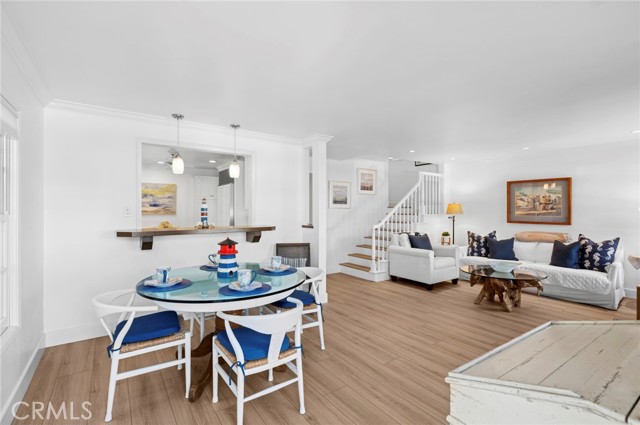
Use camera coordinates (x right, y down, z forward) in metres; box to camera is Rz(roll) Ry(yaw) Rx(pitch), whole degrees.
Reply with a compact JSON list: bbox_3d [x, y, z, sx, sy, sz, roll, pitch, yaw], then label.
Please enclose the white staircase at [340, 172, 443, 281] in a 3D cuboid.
[{"bbox_3d":[1.706,0.203,6.446,2.400,2.200,1.070,0,1,-36],"label":"white staircase"}]

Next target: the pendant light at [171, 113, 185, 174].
[{"bbox_3d":[-1.624,-0.768,3.270,0.140,0.670,0.140,0,1,-36],"label":"pendant light"}]

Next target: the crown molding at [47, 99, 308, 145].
[{"bbox_3d":[-1.496,-1.067,3.641,2.950,0.100,0.075,0,1,-36],"label":"crown molding"}]

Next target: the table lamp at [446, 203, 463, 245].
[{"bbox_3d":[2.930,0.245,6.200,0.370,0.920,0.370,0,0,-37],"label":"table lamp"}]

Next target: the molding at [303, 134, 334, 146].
[{"bbox_3d":[-0.062,-1.073,4.358,0.290,0.100,0.600,0,1,-36],"label":"molding"}]

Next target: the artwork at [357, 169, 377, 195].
[{"bbox_3d":[1.113,-0.709,6.634,0.620,0.585,0.030,0,1,-36],"label":"artwork"}]

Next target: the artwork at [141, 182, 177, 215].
[{"bbox_3d":[-3.688,-0.293,6.448,0.800,0.715,0.035,0,1,-36],"label":"artwork"}]

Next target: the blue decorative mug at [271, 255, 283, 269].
[{"bbox_3d":[-0.433,0.501,2.780,0.092,0.100,0.125,0,1,-36],"label":"blue decorative mug"}]

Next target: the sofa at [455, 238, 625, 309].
[{"bbox_3d":[3.620,0.905,4.851,0.950,0.780,2.150,0,0,-37],"label":"sofa"}]

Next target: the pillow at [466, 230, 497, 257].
[{"bbox_3d":[3.146,0.620,5.500,0.520,0.490,0.170,0,-18,19],"label":"pillow"}]

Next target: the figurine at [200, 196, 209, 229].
[{"bbox_3d":[-1.453,0.009,3.576,0.095,0.390,0.095,0,1,-36],"label":"figurine"}]

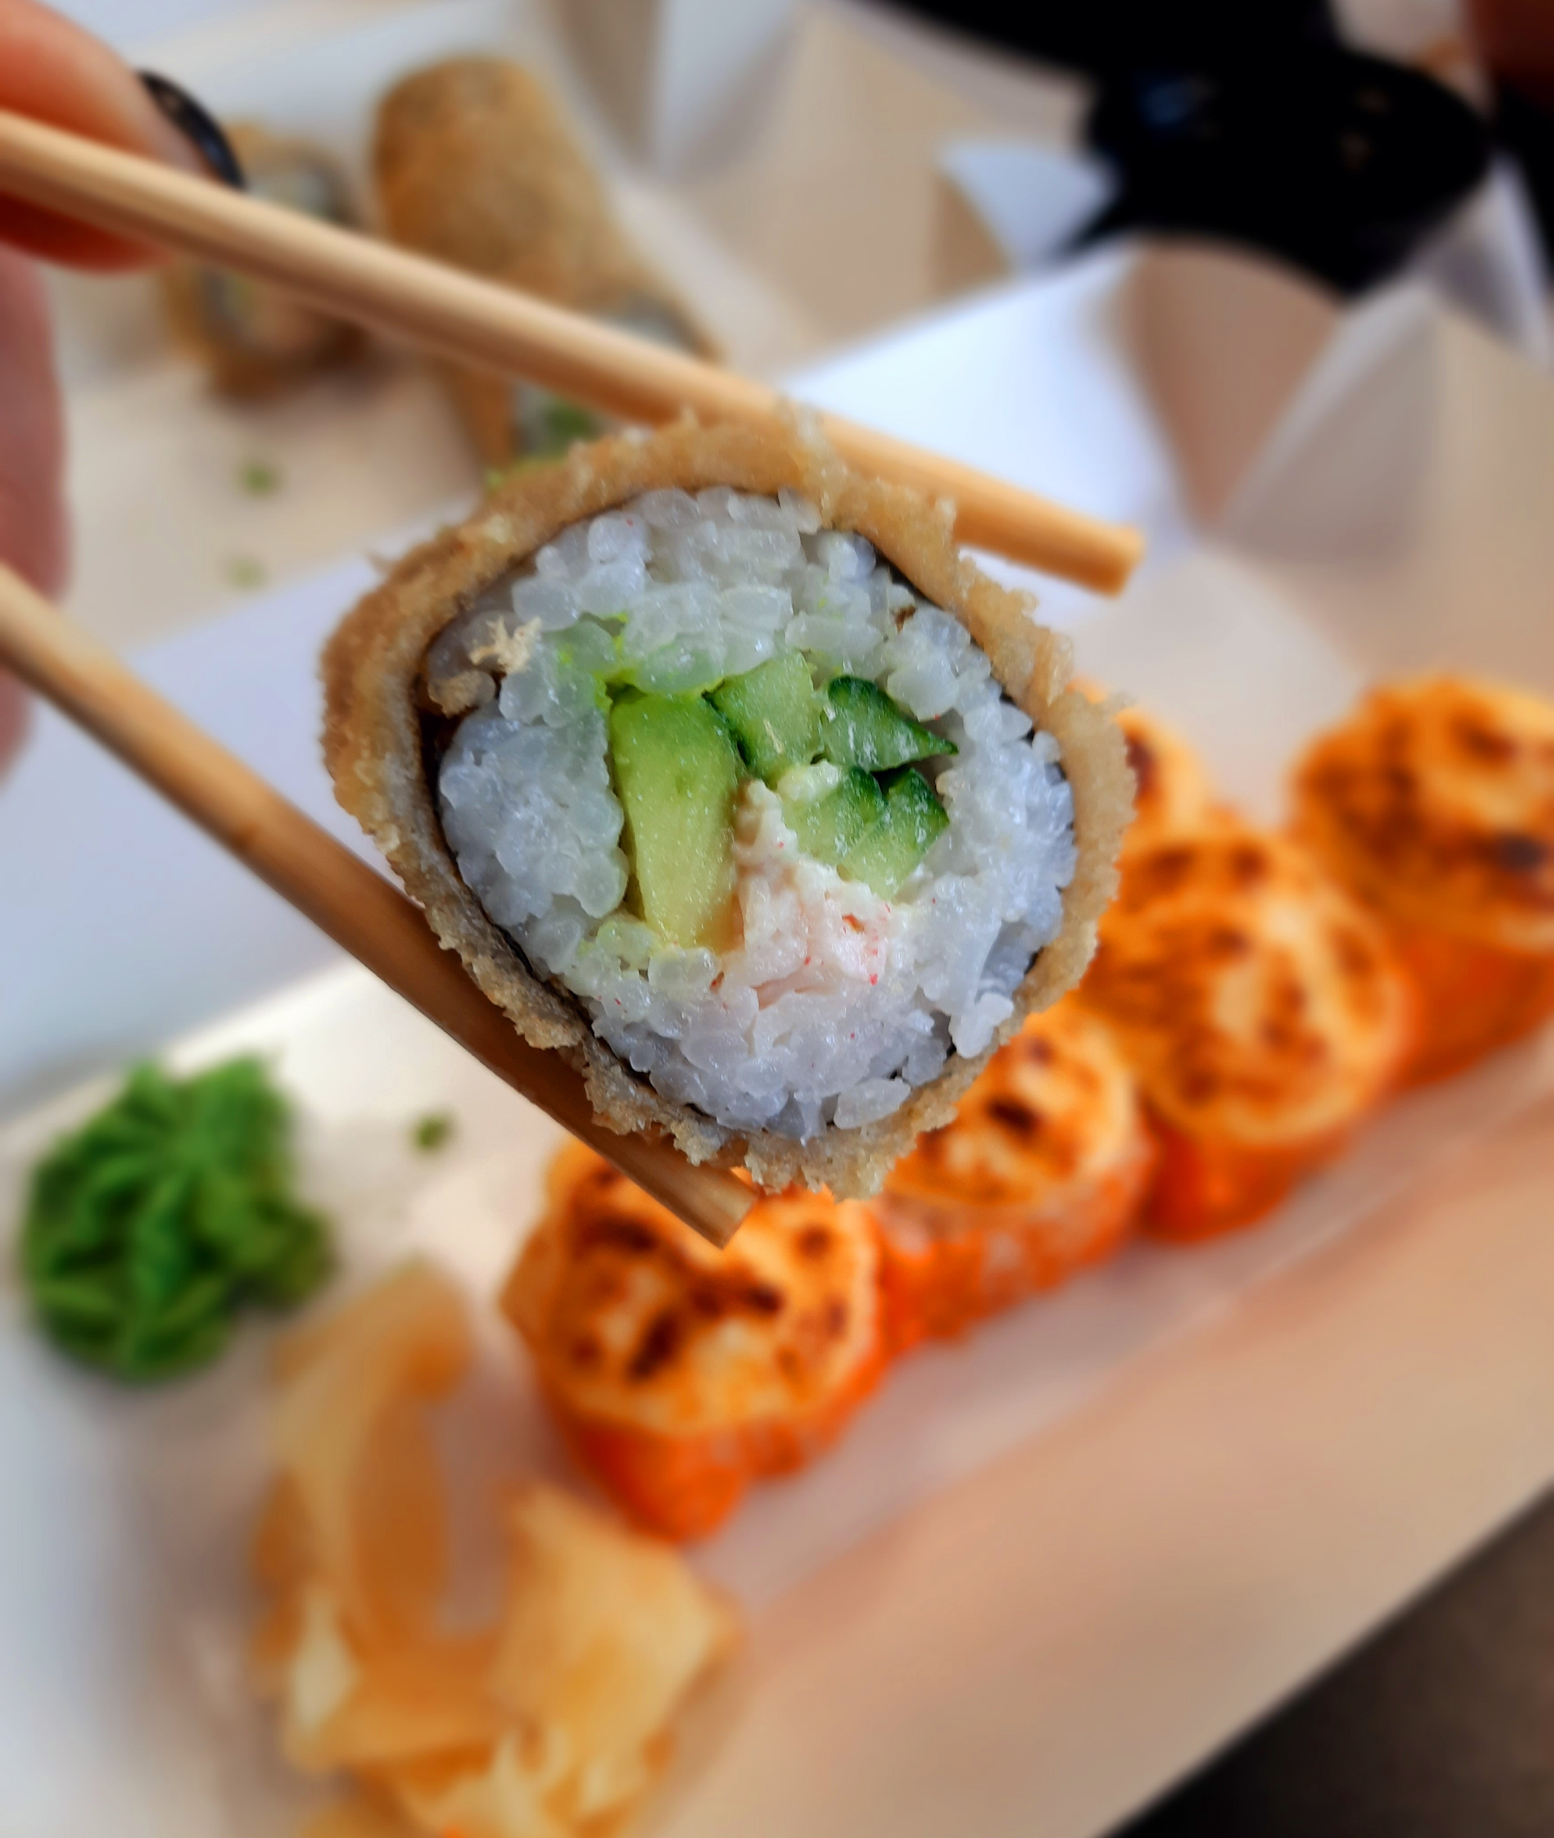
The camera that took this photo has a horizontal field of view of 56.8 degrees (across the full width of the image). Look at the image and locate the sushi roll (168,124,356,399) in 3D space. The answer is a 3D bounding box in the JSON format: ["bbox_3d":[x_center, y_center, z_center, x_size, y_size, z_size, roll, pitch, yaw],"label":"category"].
[{"bbox_3d":[-0.121,-0.156,0.339,0.049,0.048,0.032,-15,56,-10],"label":"sushi roll"}]

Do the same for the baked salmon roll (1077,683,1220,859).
[{"bbox_3d":[0.047,-0.009,0.243,0.045,0.038,0.045,0,55,0],"label":"baked salmon roll"}]

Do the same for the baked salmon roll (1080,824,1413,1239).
[{"bbox_3d":[0.068,0.019,0.223,0.046,0.038,0.046,0,55,0],"label":"baked salmon roll"}]

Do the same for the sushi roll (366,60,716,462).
[{"bbox_3d":[-0.057,-0.152,0.336,0.050,0.050,0.088,-20,57,-13],"label":"sushi roll"}]

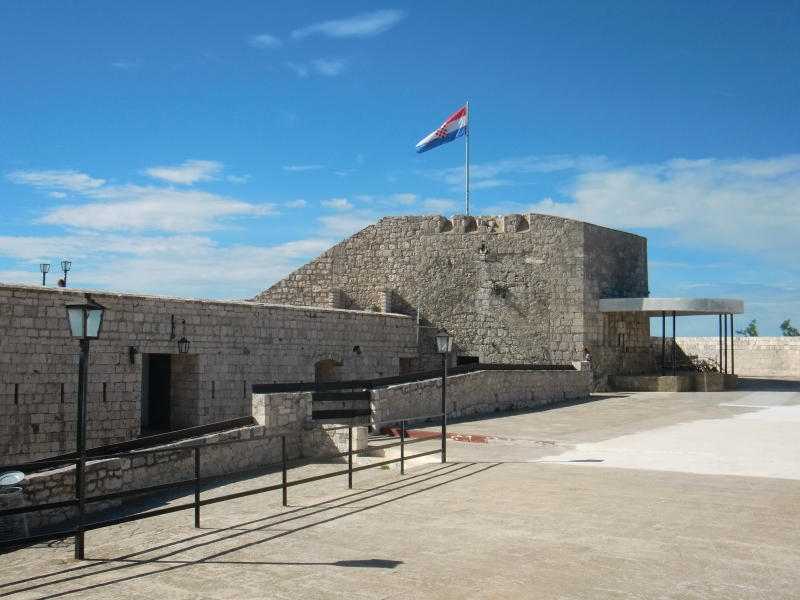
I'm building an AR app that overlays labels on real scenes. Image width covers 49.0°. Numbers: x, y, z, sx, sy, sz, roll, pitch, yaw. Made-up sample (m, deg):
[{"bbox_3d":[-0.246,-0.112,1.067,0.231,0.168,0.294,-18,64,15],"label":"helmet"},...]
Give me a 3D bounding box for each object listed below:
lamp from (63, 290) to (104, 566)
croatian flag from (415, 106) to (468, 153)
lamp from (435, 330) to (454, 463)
[{"bbox_3d":[-2.771,1.095,7.676,0.260,2.300,0.260,-2,-4,25],"label":"lamp"},{"bbox_3d":[1.701,-6.989,36.000,2.200,1.900,0.500,0,-4,0],"label":"croatian flag"},{"bbox_3d":[0.775,1.675,15.377,0.250,2.300,0.250,-2,-4,25],"label":"lamp"}]

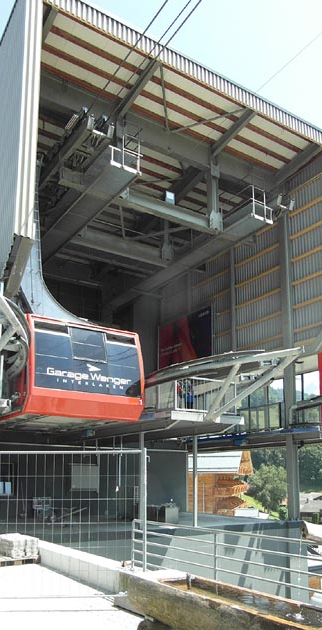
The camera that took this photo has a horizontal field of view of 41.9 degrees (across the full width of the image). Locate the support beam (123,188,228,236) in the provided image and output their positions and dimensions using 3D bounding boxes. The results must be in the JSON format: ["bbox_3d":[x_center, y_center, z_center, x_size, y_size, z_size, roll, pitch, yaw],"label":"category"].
[{"bbox_3d":[0.503,-3.373,14.100,3.846,0.480,0.350,12,-15,-26],"label":"support beam"}]

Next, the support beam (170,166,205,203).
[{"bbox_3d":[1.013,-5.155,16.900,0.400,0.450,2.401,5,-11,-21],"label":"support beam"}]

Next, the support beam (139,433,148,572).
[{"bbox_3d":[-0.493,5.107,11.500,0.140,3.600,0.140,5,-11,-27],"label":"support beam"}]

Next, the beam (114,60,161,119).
[{"bbox_3d":[-0.761,-6.825,12.850,0.300,0.360,2.418,6,-10,-28],"label":"beam"}]

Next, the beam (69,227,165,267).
[{"bbox_3d":[-1.610,-2.739,17.350,4.147,0.500,0.380,11,-15,-27],"label":"beam"}]

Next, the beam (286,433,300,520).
[{"bbox_3d":[5.029,6.171,16.000,0.340,3.341,0.340,5,-11,-27],"label":"beam"}]

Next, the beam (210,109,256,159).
[{"bbox_3d":[2.373,-6.103,14.250,0.300,0.360,2.294,5,-11,-21],"label":"beam"}]

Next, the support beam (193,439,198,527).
[{"bbox_3d":[1.150,5.567,14.000,0.120,2.989,0.120,5,-11,-27],"label":"support beam"}]

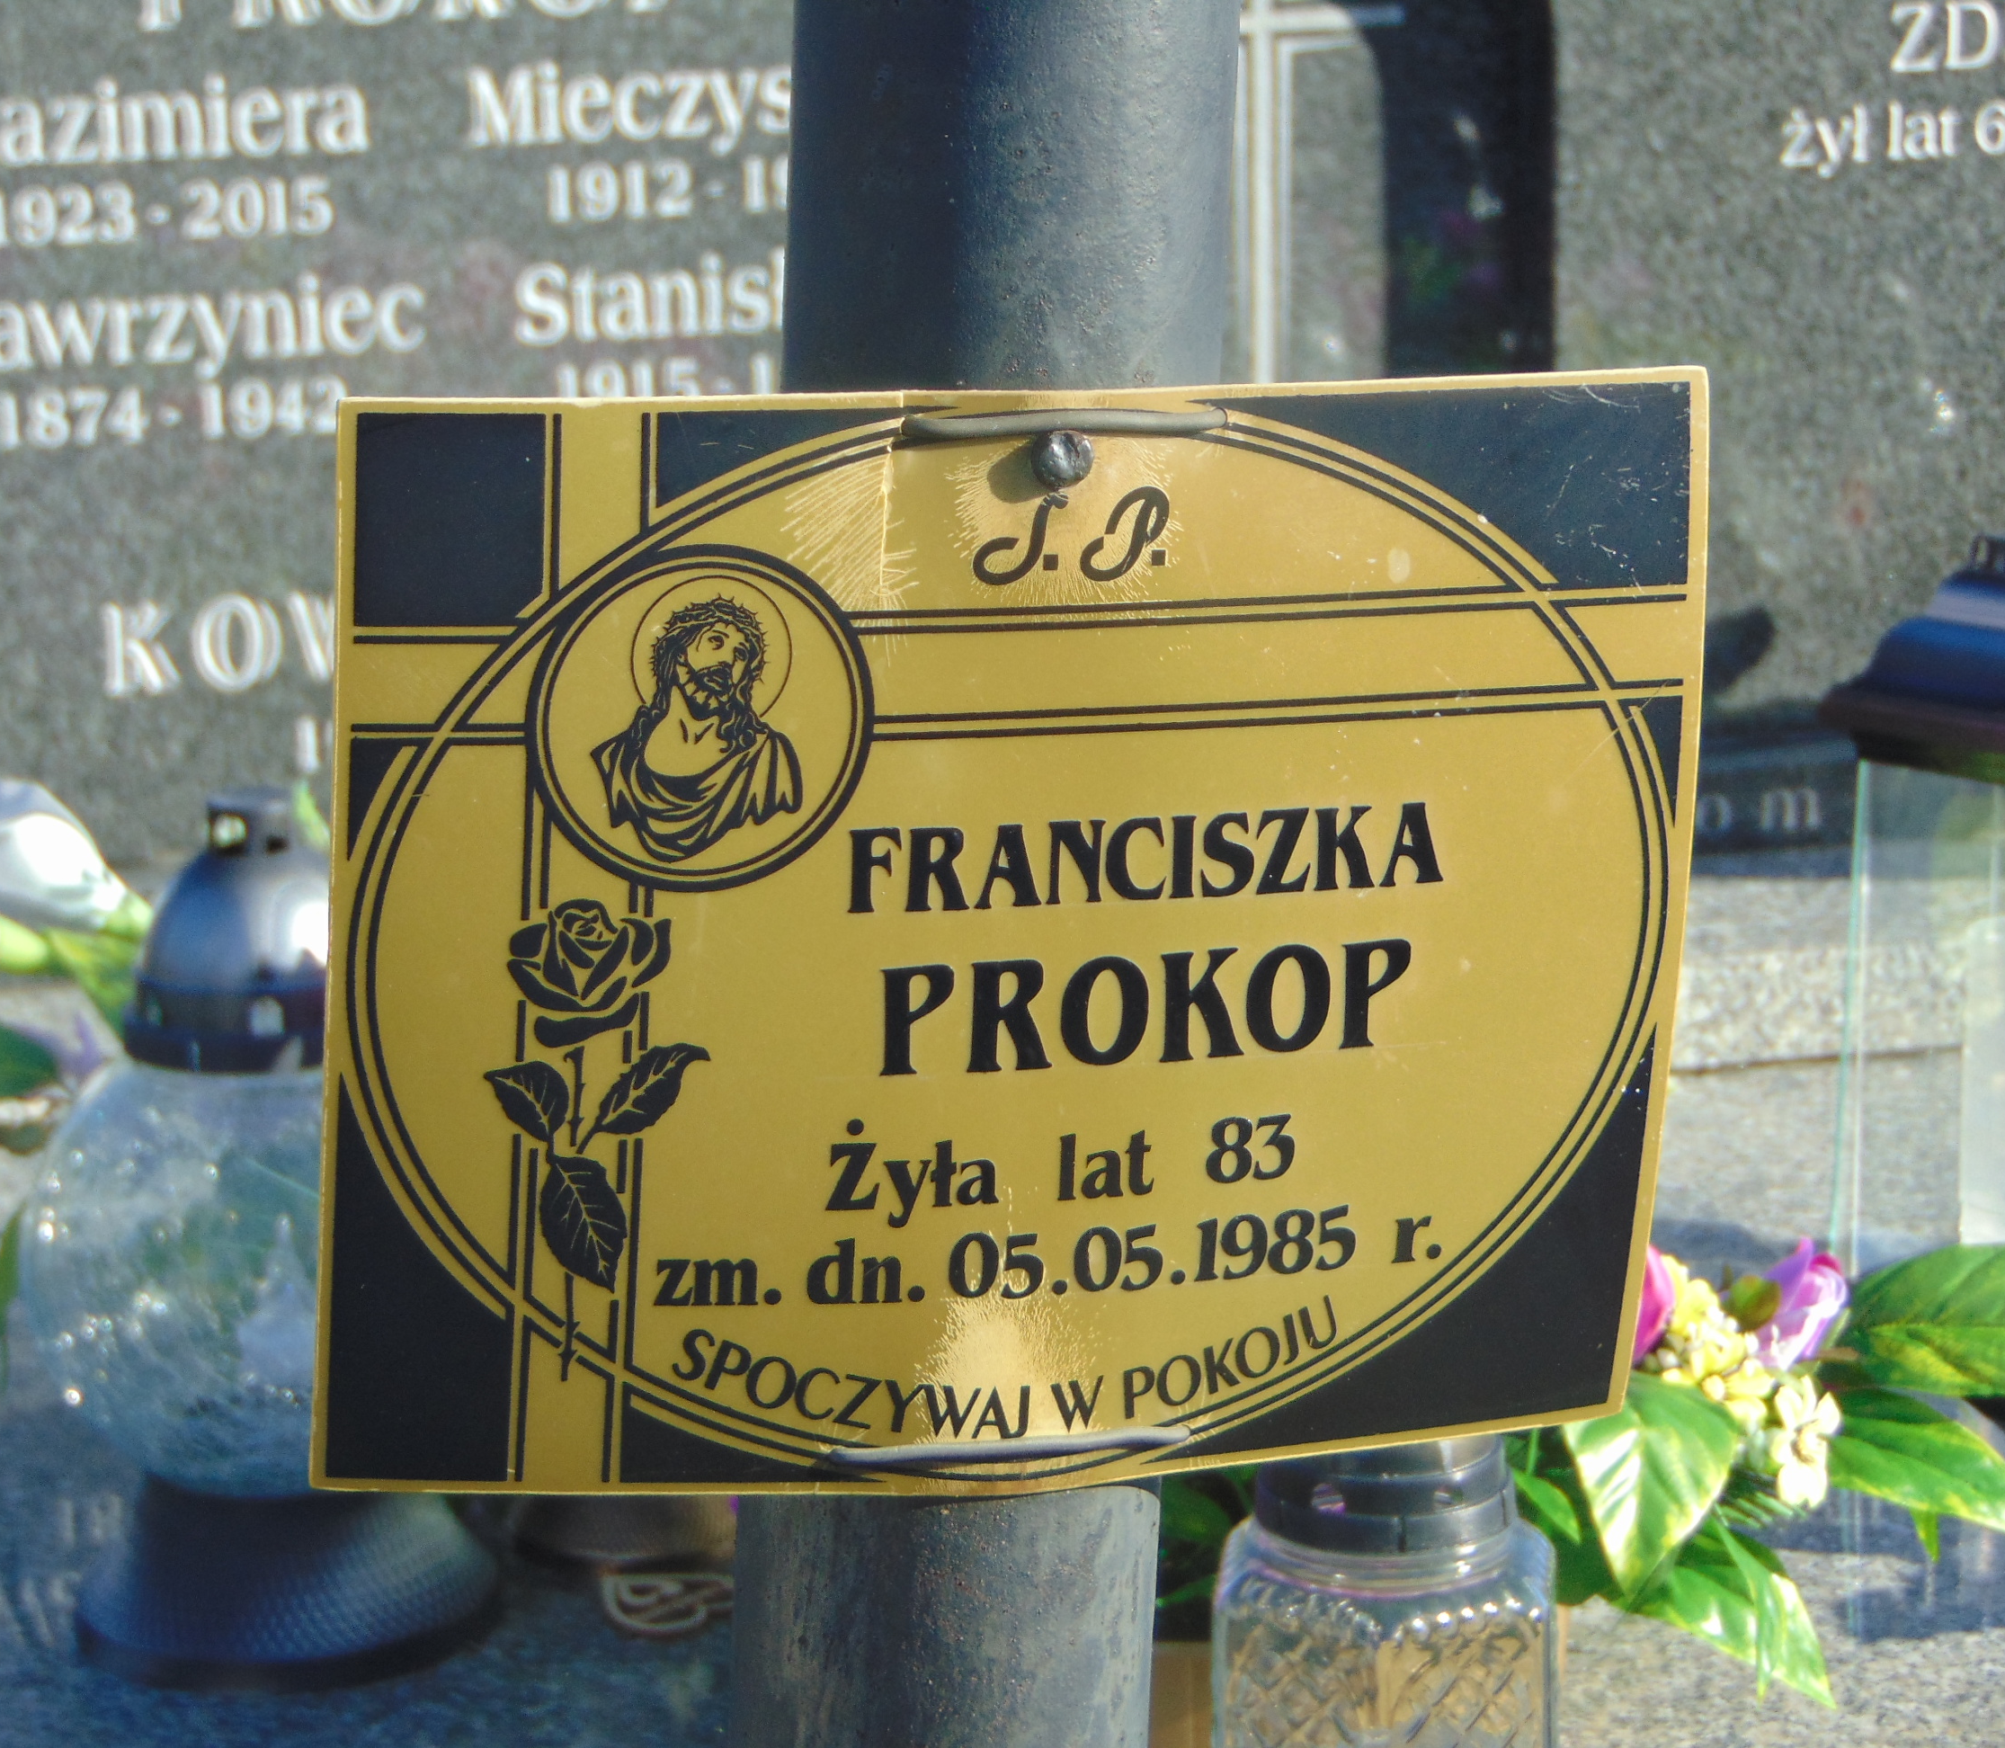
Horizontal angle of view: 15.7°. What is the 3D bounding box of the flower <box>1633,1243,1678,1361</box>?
[{"bbox_3d":[0.168,0.113,1.930,0.025,0.033,0.025,10,13,-2],"label":"flower"}]

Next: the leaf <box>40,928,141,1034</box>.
[{"bbox_3d":[-0.272,0.033,2.200,0.026,0.038,0.016,-37,-10,-7],"label":"leaf"}]

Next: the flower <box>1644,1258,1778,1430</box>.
[{"bbox_3d":[0.187,0.125,1.930,0.035,0.044,0.033,0,13,0],"label":"flower"}]

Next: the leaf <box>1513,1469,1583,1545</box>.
[{"bbox_3d":[0.141,0.164,1.900,0.015,0.029,0.010,-39,-9,-8],"label":"leaf"}]

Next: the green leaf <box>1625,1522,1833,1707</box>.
[{"bbox_3d":[0.190,0.194,1.900,0.068,0.040,0.018,41,-13,11],"label":"green leaf"}]

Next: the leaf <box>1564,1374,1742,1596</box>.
[{"bbox_3d":[0.168,0.158,1.880,0.046,0.066,0.018,3,-25,1],"label":"leaf"}]

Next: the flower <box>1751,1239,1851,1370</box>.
[{"bbox_3d":[0.213,0.115,1.940,0.026,0.034,0.026,8,13,-2],"label":"flower"}]

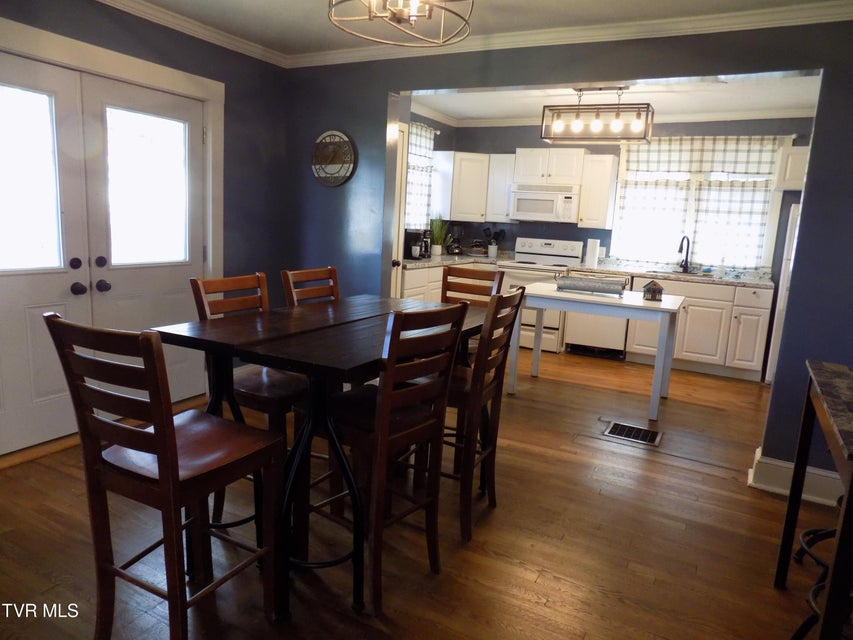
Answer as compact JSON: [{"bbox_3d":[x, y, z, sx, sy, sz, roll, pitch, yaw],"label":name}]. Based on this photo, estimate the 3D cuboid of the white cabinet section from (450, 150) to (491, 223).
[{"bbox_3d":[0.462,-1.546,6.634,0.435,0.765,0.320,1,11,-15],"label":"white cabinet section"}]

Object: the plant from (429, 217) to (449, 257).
[{"bbox_3d":[0.147,-0.977,6.681,0.170,0.470,0.170,8,11,28],"label":"plant"}]

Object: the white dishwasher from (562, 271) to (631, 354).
[{"bbox_3d":[1.903,-0.077,6.102,0.600,0.850,0.603,8,11,28],"label":"white dishwasher"}]

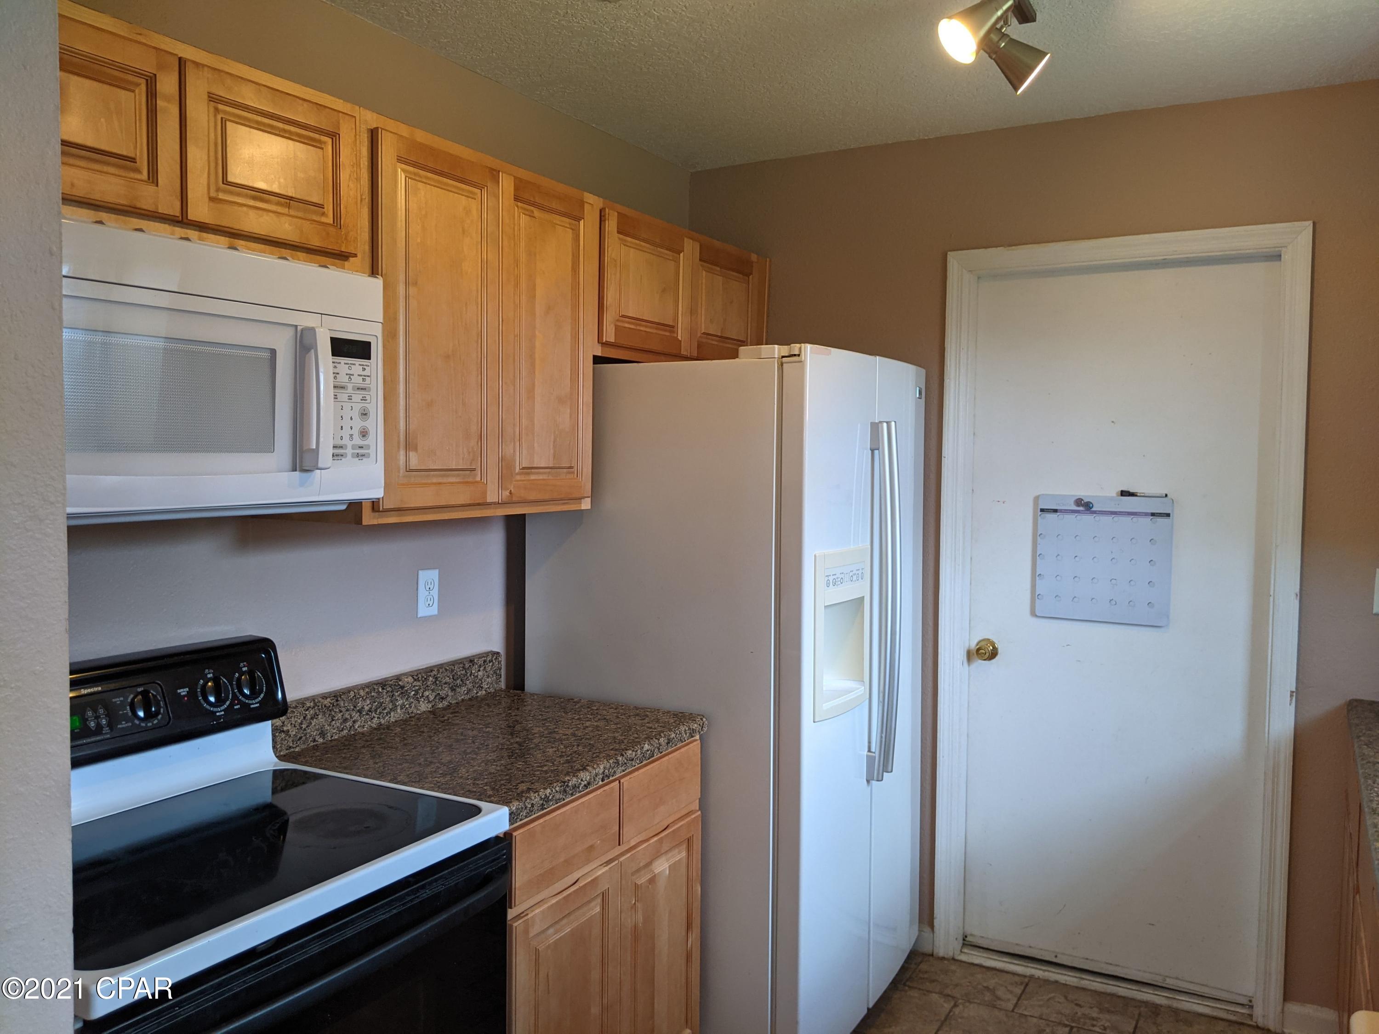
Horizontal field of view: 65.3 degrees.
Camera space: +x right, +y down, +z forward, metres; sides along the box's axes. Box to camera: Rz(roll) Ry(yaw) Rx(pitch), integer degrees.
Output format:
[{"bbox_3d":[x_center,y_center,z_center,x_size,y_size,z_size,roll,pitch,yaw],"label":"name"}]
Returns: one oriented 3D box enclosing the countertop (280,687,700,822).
[{"bbox_3d":[-0.411,0.508,2.400,0.629,0.042,0.763,2,4,29],"label":"countertop"}]

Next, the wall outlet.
[{"bbox_3d":[-0.635,0.187,2.633,0.008,0.115,0.071,2,4,29],"label":"wall outlet"}]

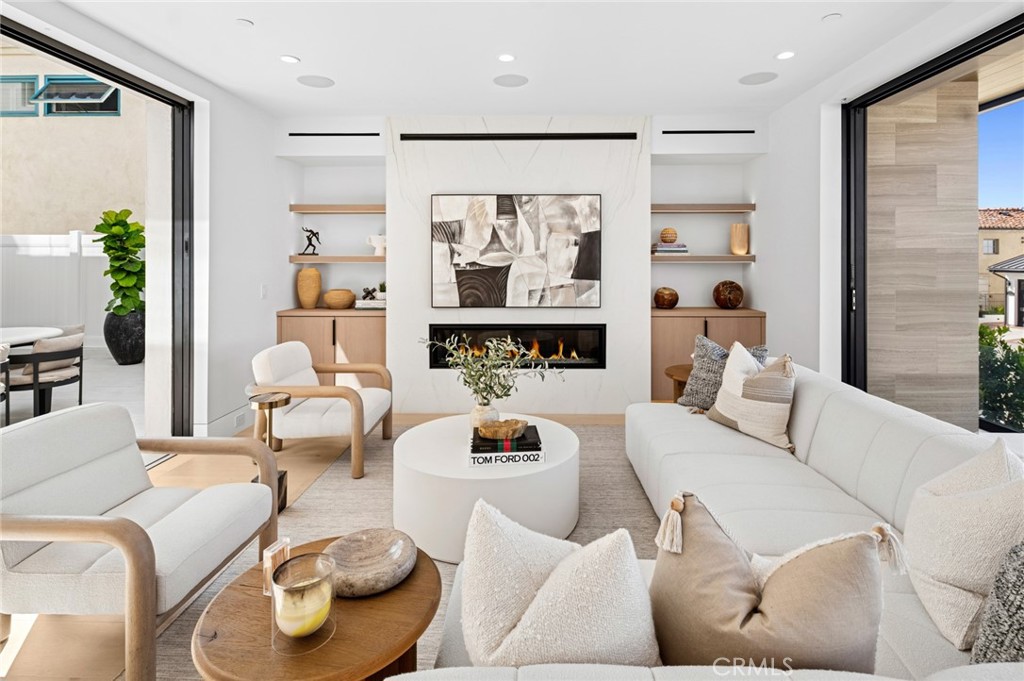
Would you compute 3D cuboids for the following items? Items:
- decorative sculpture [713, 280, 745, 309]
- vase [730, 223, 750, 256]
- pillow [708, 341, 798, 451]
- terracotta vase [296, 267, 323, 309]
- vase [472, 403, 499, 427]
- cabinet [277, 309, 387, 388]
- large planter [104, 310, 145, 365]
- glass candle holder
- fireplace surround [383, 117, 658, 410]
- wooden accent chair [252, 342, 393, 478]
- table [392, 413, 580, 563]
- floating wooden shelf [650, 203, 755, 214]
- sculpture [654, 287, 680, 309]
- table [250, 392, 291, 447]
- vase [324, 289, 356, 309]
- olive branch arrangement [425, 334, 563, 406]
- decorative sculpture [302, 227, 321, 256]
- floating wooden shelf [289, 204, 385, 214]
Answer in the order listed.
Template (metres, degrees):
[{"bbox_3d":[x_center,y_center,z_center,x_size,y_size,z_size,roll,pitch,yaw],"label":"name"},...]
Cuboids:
[{"bbox_3d":[2.165,-0.454,4.820,0.295,0.288,0.290,0,6,1],"label":"decorative sculpture"},{"bbox_3d":[2.277,-0.996,4.820,0.158,0.310,0.158,0,7,2],"label":"vase"},{"bbox_3d":[1.455,0.305,2.910,0.170,0.490,0.520,12,1,-23],"label":"pillow"},{"bbox_3d":[-2.017,-0.514,4.830,0.225,0.400,0.225,0,7,2],"label":"terracotta vase"},{"bbox_3d":[-0.156,0.458,2.800,0.162,0.165,0.162,0,7,2],"label":"vase"},{"bbox_3d":[-1.659,0.160,4.750,1.045,0.926,0.500,0,6,2],"label":"cabinet"},{"bbox_3d":[-5.270,-0.037,6.670,0.570,0.700,0.570,0,7,2],"label":"large planter"},{"bbox_3d":[-0.499,0.628,1.162,0.140,0.150,0.140,0,7,2],"label":"glass candle holder"},{"bbox_3d":[0.066,-0.699,4.585,2.420,2.720,0.350,0,4,1],"label":"fireplace surround"},{"bbox_3d":[-1.335,0.435,3.470,0.770,0.780,0.790,0,6,3],"label":"wooden accent chair"},{"bbox_3d":[-0.140,0.753,2.700,1.010,0.400,1.010,0,6,1],"label":"table"},{"bbox_3d":[1.845,-1.324,4.865,1.090,0.075,0.270,0,6,2],"label":"floating wooden shelf"},{"bbox_3d":[1.538,-0.419,4.800,0.240,0.212,0.240,0,7,3],"label":"sculpture"},{"bbox_3d":[-1.352,0.633,2.705,0.203,0.640,0.203,0,6,2],"label":"table"},{"bbox_3d":[-1.709,-0.404,4.800,0.322,0.185,0.322,0,6,0],"label":"vase"},{"bbox_3d":[-0.110,0.180,2.900,0.810,0.420,0.560,0,6,1],"label":"olive branch arrangement"},{"bbox_3d":[-2.034,-0.999,4.860,0.225,0.285,0.100,0,6,2],"label":"decorative sculpture"},{"bbox_3d":[-1.655,-1.324,4.900,1.010,0.075,0.300,0,6,1],"label":"floating wooden shelf"}]

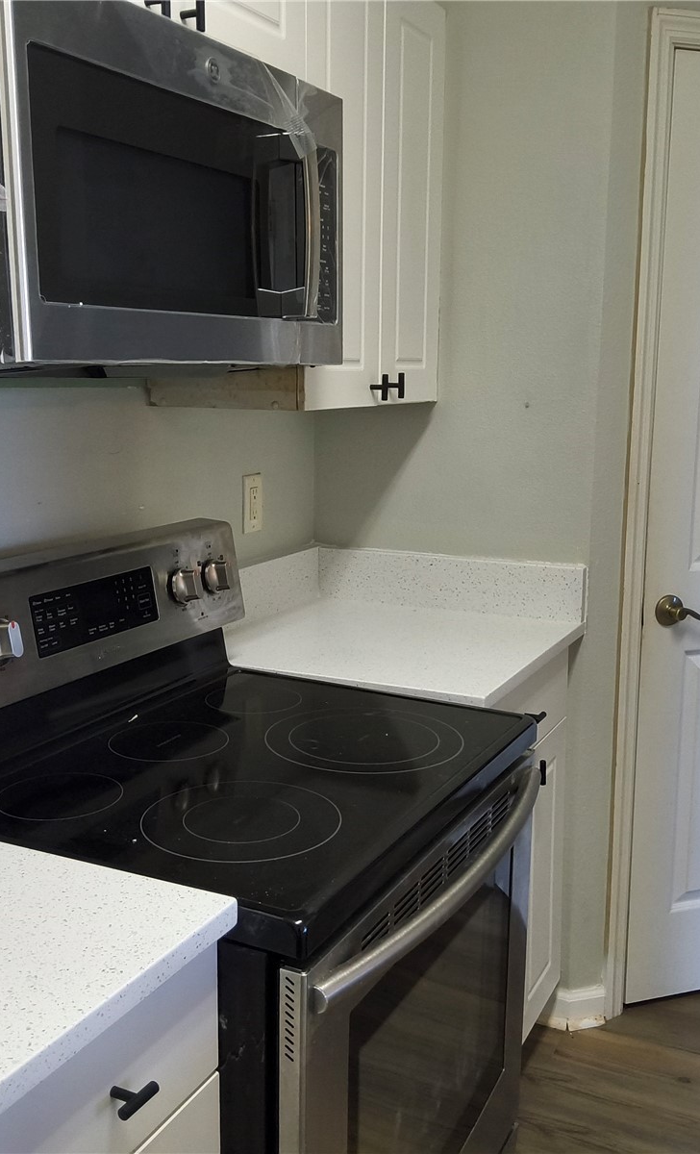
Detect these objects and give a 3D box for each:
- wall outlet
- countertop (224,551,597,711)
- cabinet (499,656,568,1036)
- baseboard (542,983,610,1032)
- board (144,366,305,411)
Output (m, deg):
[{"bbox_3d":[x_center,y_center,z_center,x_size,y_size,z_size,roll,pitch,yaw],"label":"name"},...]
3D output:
[{"bbox_3d":[-0.196,-0.150,2.286,0.007,0.115,0.070,5,12,25],"label":"wall outlet"},{"bbox_3d":[0.068,0.074,2.152,0.632,0.147,0.609,5,12,25],"label":"countertop"},{"bbox_3d":[0.055,0.584,2.253,0.607,0.890,0.609,5,12,25],"label":"cabinet"},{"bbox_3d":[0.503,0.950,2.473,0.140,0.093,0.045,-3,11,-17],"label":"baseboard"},{"bbox_3d":[-0.208,-0.321,1.881,0.303,0.078,0.018,5,12,25],"label":"board"}]

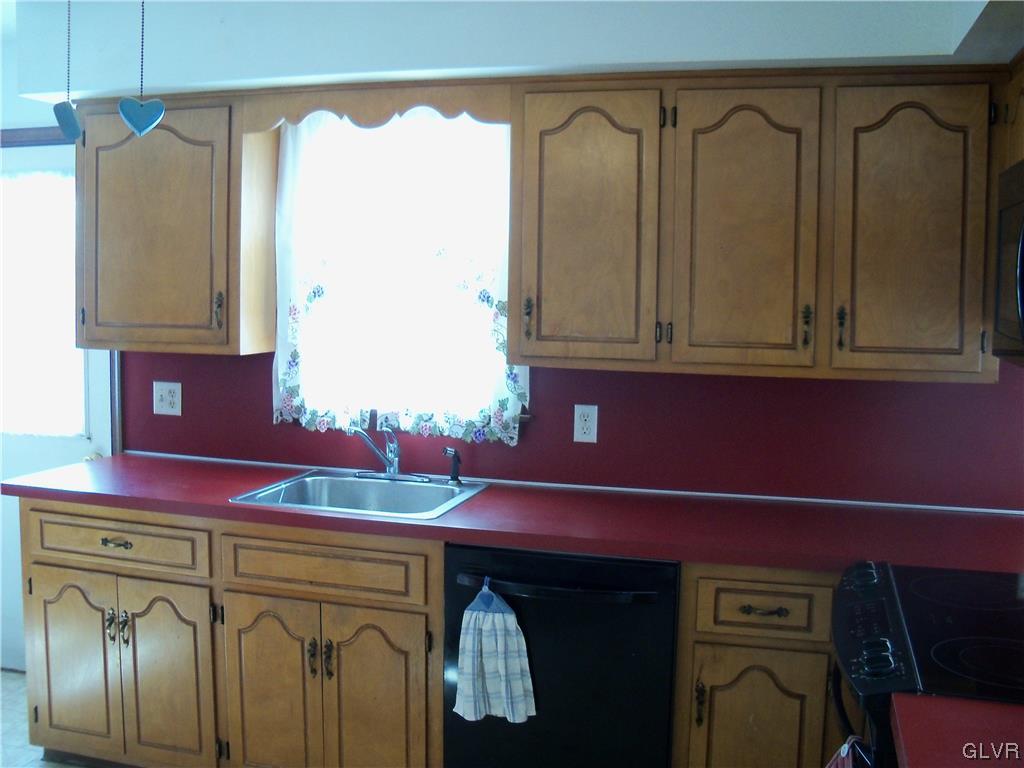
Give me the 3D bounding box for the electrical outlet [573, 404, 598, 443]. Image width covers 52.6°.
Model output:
[{"bbox_3d":[0.225,0.122,3.150,0.071,0.114,0.008,2,5,15],"label":"electrical outlet"}]

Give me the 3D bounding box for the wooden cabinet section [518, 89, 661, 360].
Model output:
[{"bbox_3d":[0.210,-0.426,2.775,0.370,0.718,0.020,2,5,15],"label":"wooden cabinet section"}]

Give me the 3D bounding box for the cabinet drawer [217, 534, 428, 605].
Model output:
[{"bbox_3d":[-0.502,0.486,2.742,0.599,0.133,0.020,2,5,15],"label":"cabinet drawer"}]

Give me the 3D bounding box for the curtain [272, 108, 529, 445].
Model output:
[{"bbox_3d":[-0.351,-0.345,3.188,0.850,1.030,0.080,2,5,15],"label":"curtain"}]

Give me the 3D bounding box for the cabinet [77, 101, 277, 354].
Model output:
[{"bbox_3d":[-1.049,-0.485,3.291,0.614,0.769,0.333,2,5,15],"label":"cabinet"}]

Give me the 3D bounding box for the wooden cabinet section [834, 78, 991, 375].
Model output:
[{"bbox_3d":[0.984,-0.382,2.555,0.380,0.718,0.020,2,5,15],"label":"wooden cabinet section"}]

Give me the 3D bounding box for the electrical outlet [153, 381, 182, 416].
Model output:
[{"bbox_3d":[-1.180,0.051,3.541,0.115,0.115,0.008,2,5,15],"label":"electrical outlet"}]

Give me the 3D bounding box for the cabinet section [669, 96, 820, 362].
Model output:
[{"bbox_3d":[0.604,-0.406,2.665,0.371,0.718,0.020,2,5,15],"label":"cabinet section"}]

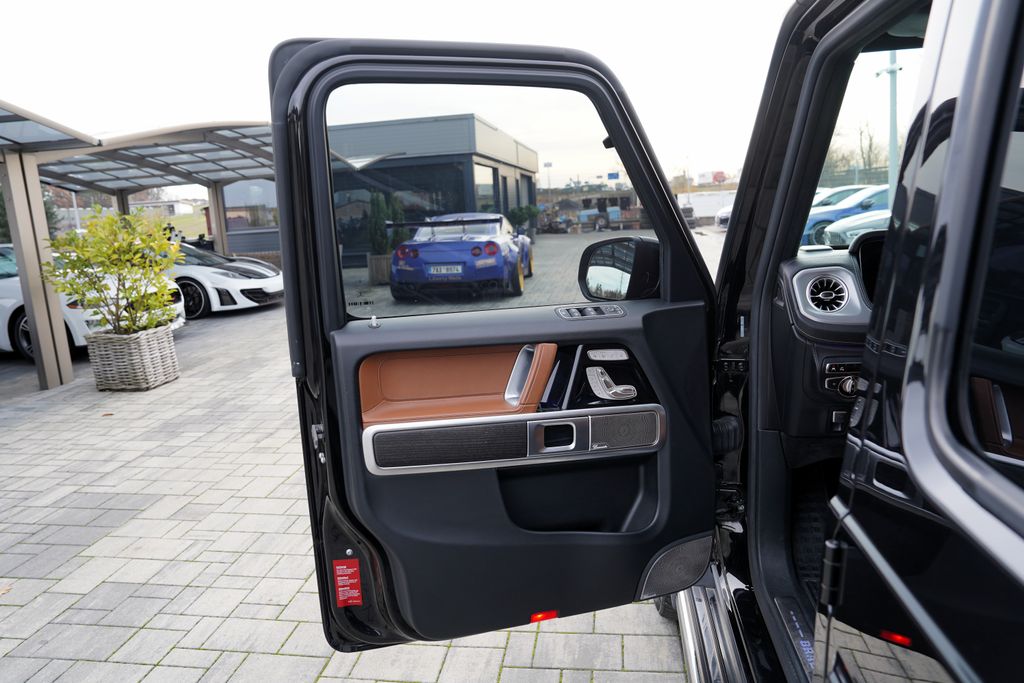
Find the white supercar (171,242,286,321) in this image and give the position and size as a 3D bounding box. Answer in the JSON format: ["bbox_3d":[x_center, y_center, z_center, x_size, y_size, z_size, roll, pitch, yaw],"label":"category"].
[{"bbox_3d":[-5.722,-1.126,11.426,4.500,1.200,1.980,1,12,16],"label":"white supercar"}]

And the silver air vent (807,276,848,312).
[{"bbox_3d":[0.741,-0.113,1.612,0.094,0.091,0.040,-1,12,8],"label":"silver air vent"}]

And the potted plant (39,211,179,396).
[{"bbox_3d":[-3.549,-0.398,6.296,1.080,1.630,1.050,-1,12,8],"label":"potted plant"}]

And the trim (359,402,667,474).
[{"bbox_3d":[0.016,0.220,1.562,0.695,0.110,0.050,-4,11,-10],"label":"trim"}]

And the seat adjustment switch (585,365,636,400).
[{"bbox_3d":[0.234,0.098,1.620,0.118,0.080,0.030,-4,12,-10],"label":"seat adjustment switch"}]

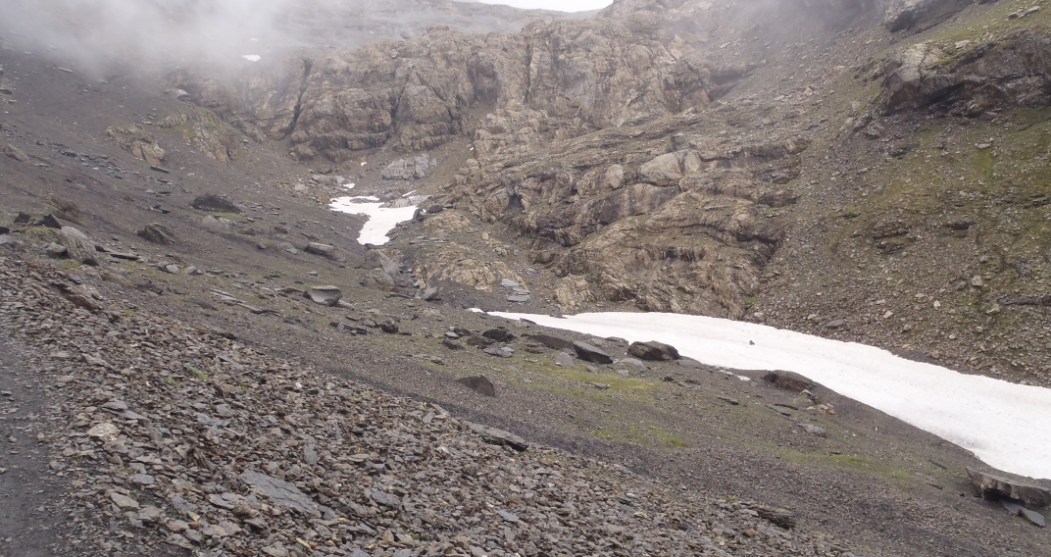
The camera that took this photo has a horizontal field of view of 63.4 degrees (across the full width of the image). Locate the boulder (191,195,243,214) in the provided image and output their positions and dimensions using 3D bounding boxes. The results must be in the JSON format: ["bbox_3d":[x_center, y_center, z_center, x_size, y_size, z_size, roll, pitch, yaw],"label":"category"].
[{"bbox_3d":[-14.462,-3.483,40.000,2.282,0.833,1.483,0,0,-20],"label":"boulder"}]

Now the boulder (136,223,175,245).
[{"bbox_3d":[-10.826,-1.312,25.000,1.091,0.597,0.873,0,0,-23],"label":"boulder"}]

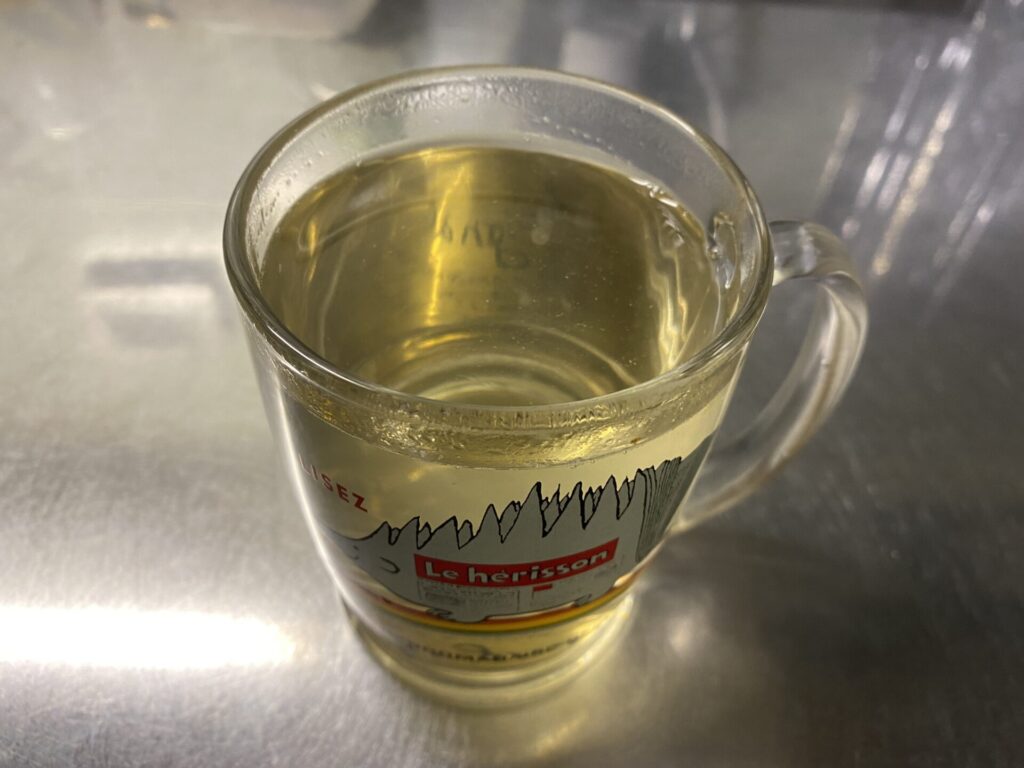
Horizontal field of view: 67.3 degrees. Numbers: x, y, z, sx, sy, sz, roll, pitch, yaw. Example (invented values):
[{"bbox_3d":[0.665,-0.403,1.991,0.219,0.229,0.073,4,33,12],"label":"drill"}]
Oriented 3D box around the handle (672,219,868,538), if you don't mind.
[{"bbox_3d":[0.047,0.003,0.148,0.027,0.081,0.013,0,51,-3],"label":"handle"}]

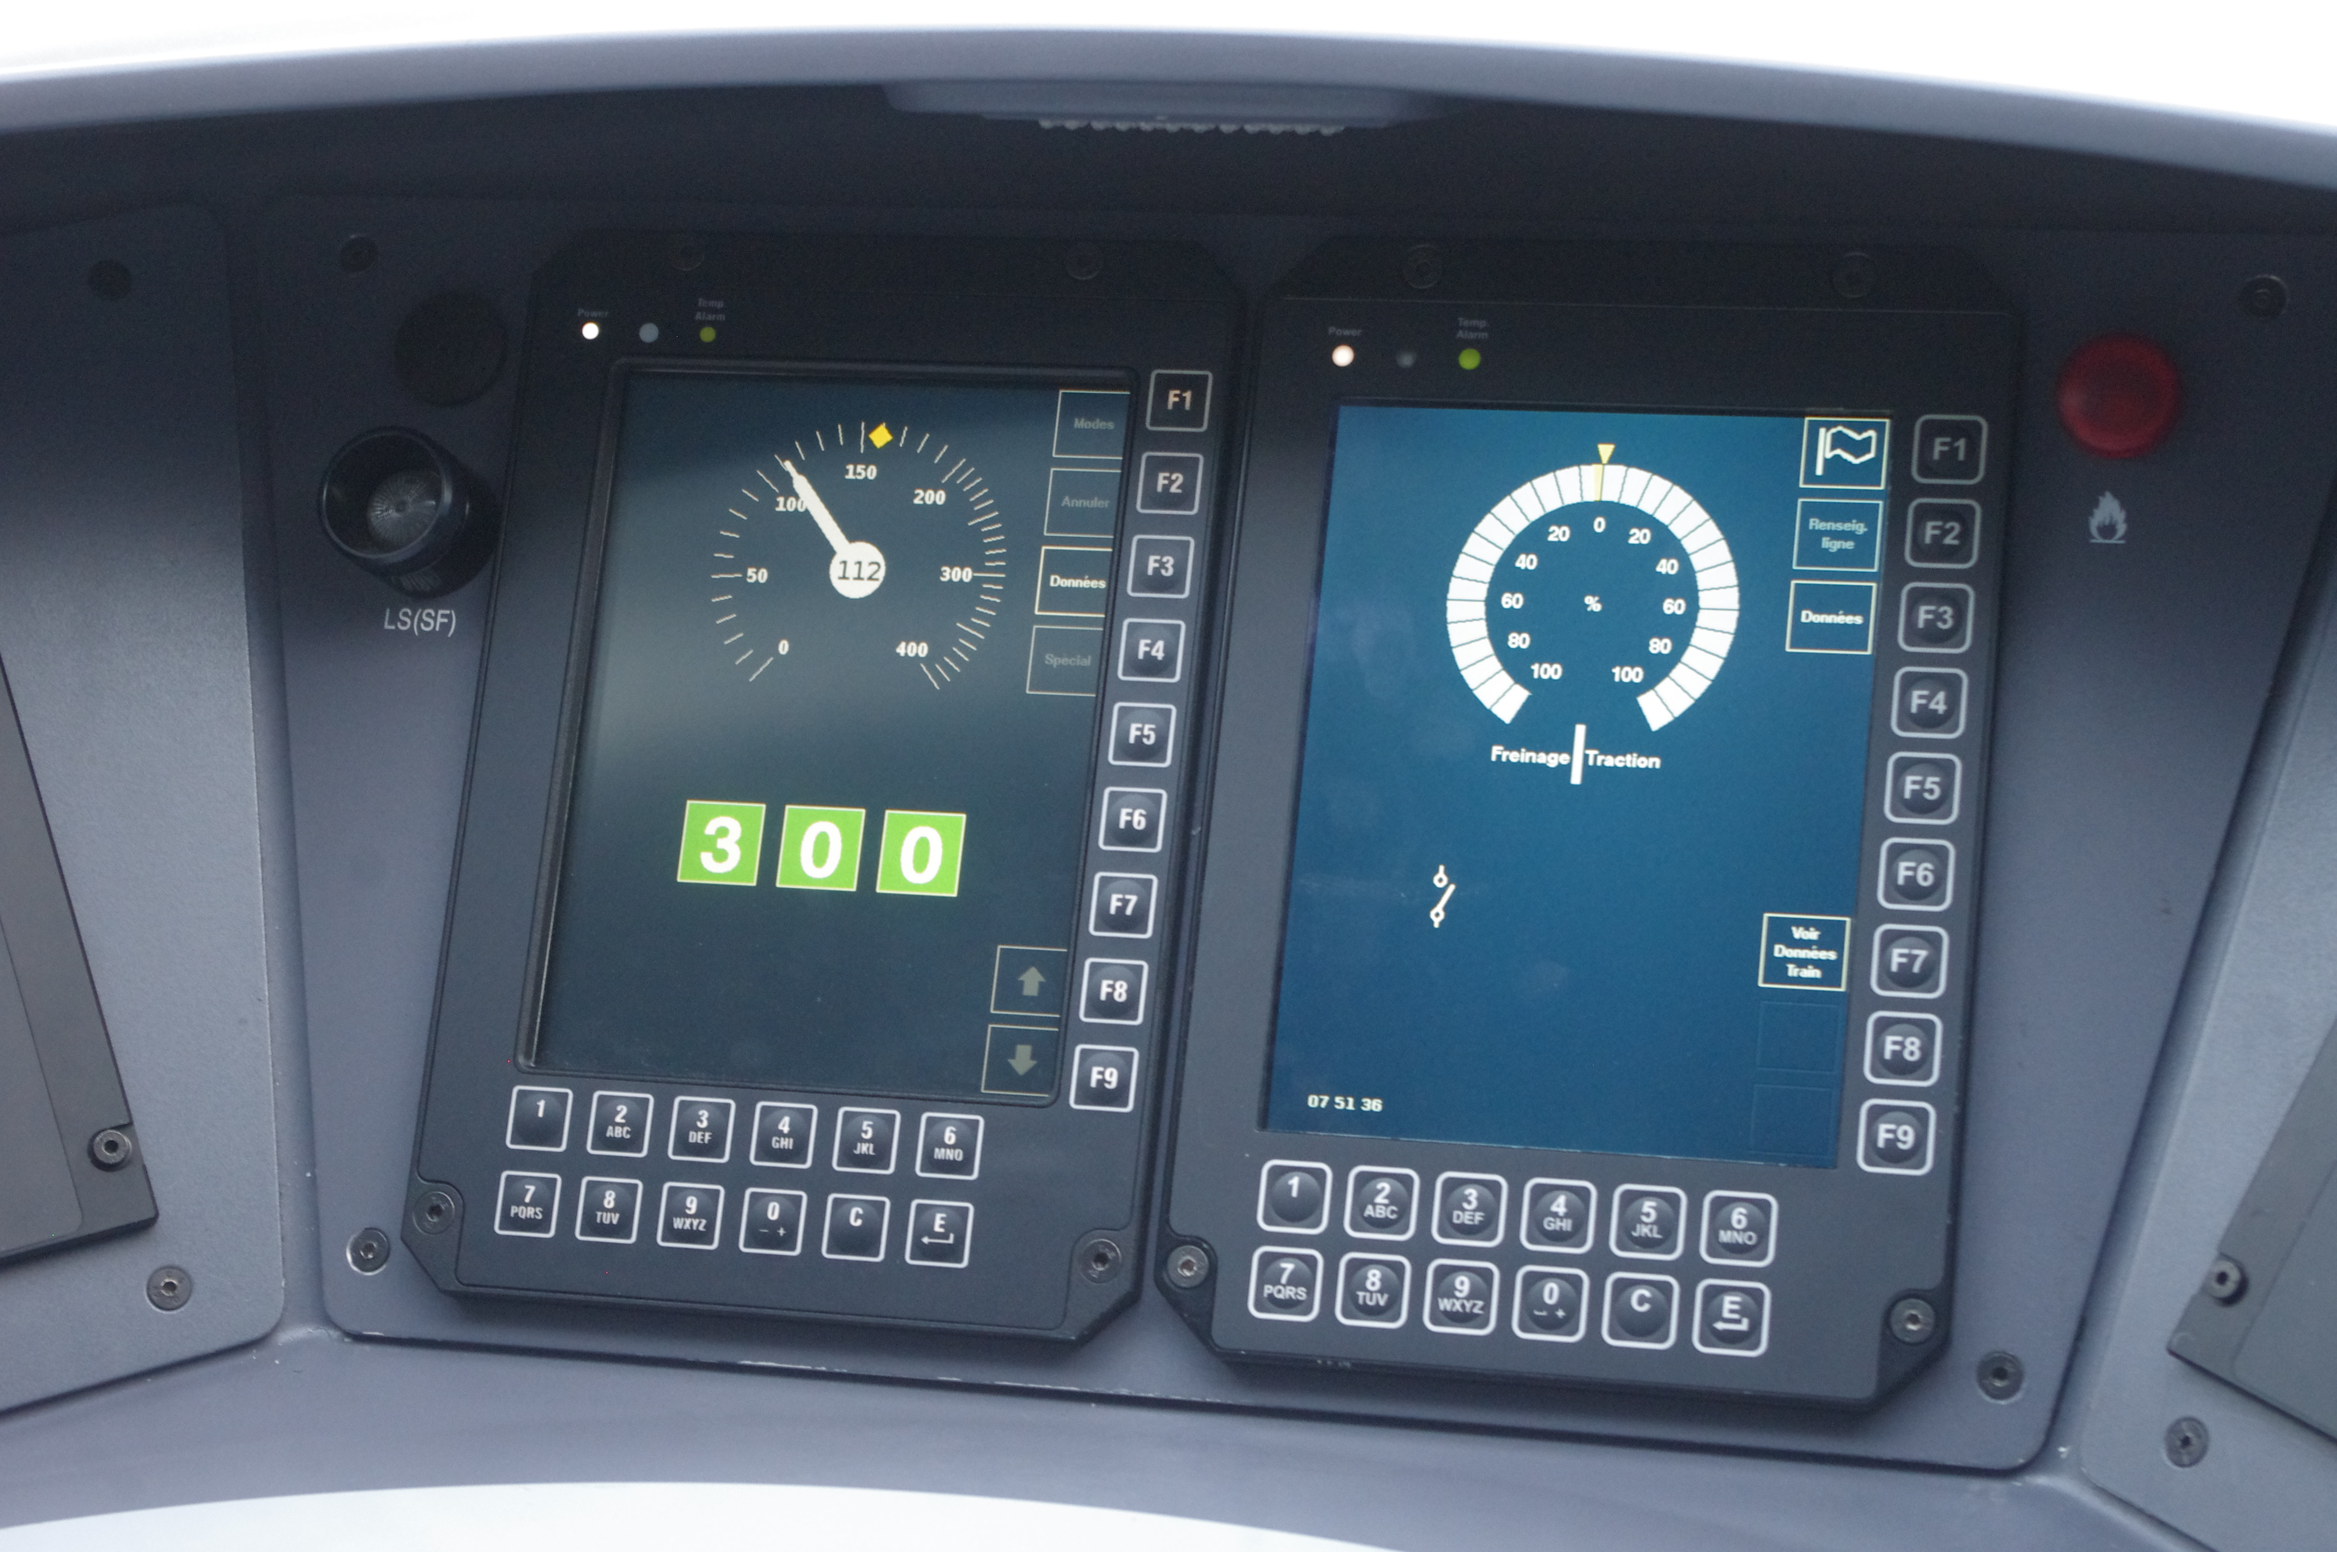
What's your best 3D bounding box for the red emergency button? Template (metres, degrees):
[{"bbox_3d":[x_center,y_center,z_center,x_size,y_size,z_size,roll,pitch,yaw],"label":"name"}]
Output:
[{"bbox_3d":[0.265,-0.105,1.480,0.034,0.034,0.014,3,-13,15],"label":"red emergency button"}]

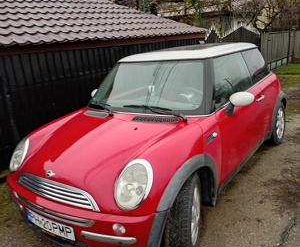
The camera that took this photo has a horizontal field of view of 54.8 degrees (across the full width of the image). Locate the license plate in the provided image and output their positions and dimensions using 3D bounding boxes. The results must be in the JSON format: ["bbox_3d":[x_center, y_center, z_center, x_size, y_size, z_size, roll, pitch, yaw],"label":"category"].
[{"bbox_3d":[-0.681,0.683,1.959,0.520,0.112,0.020,5,18,36],"label":"license plate"}]

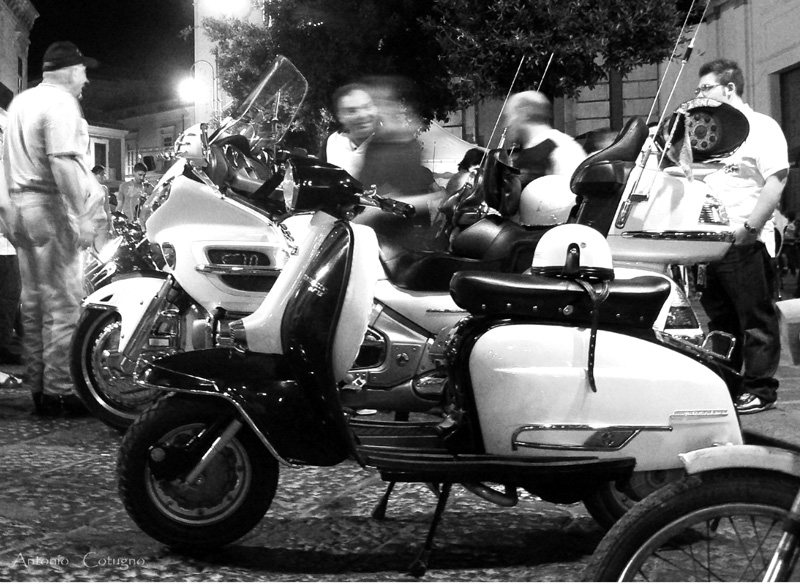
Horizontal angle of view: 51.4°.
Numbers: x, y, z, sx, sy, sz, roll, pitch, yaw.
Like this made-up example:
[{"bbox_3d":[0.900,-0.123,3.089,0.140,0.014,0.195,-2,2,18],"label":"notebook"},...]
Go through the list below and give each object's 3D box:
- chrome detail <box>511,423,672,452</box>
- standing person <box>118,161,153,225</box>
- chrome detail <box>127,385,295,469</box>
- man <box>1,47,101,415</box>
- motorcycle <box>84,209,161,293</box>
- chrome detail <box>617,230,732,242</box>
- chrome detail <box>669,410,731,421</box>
[{"bbox_3d":[0.476,0.362,2.070,0.400,0.070,0.030,0,4,-3],"label":"chrome detail"},{"bbox_3d":[-3.360,-0.810,10.600,0.480,1.700,0.300,-2,4,-25],"label":"standing person"},{"bbox_3d":[-0.490,0.356,2.200,0.440,0.220,0.150,0,4,0],"label":"chrome detail"},{"bbox_3d":[-1.640,-0.310,3.930,0.360,1.760,0.500,-3,5,-40],"label":"man"},{"bbox_3d":[-1.250,-0.060,5.500,2.150,1.080,0.850,-2,4,-22],"label":"motorcycle"},{"bbox_3d":[0.977,-0.195,2.930,0.400,0.042,0.040,0,4,6],"label":"chrome detail"},{"bbox_3d":[0.766,0.315,2.120,0.155,0.027,0.012,-1,4,-10],"label":"chrome detail"}]

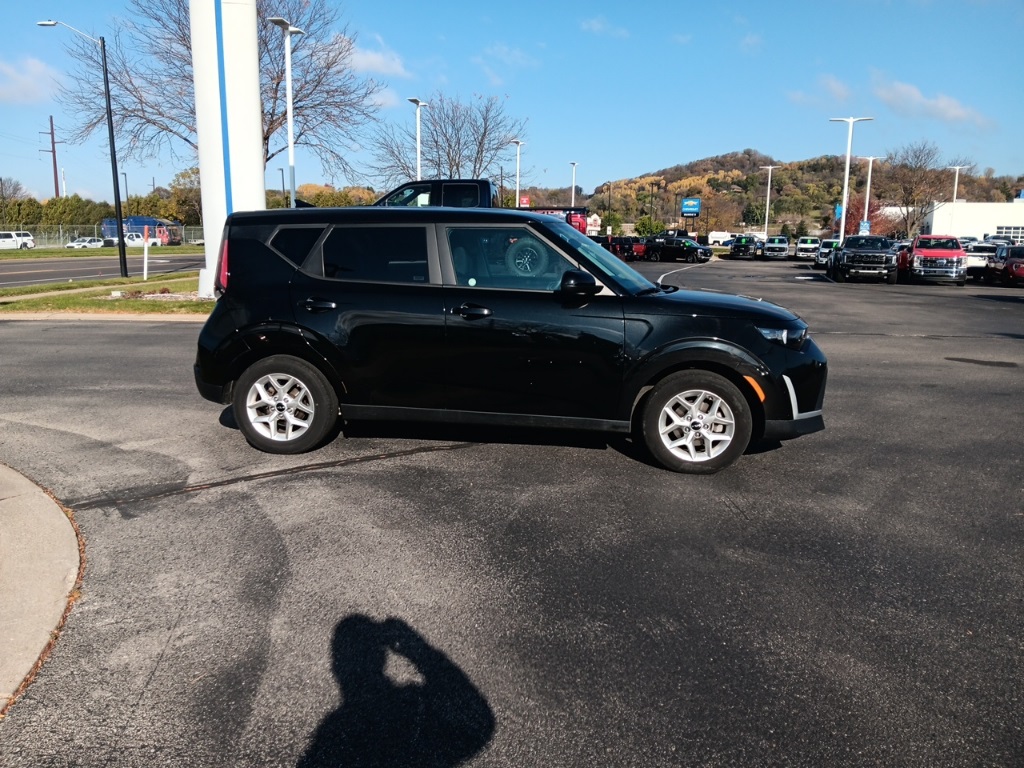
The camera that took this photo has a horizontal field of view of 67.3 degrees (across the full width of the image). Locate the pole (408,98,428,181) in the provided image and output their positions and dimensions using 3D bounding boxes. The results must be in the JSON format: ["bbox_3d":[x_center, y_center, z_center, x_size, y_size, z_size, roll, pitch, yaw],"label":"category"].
[{"bbox_3d":[-4.794,-10.313,39.947,0.400,8.300,2.050,5,11,21],"label":"pole"}]

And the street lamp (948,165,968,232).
[{"bbox_3d":[38.897,-14.884,67.914,2.050,8.300,0.400,4,11,18],"label":"street lamp"}]

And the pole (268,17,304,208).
[{"bbox_3d":[-7.493,-7.822,26.298,0.400,8.300,2.050,5,11,21],"label":"pole"}]

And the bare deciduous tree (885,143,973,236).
[{"bbox_3d":[31.751,-14.057,59.870,7.060,9.410,6.700,1,11,0],"label":"bare deciduous tree"}]

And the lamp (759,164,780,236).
[{"bbox_3d":[23.653,-15.799,71.152,2.050,8.300,0.400,4,11,18],"label":"lamp"}]

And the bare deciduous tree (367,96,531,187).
[{"bbox_3d":[-3.992,-12.790,47.945,10.020,10.230,9.520,1,11,0],"label":"bare deciduous tree"}]

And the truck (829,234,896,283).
[{"bbox_3d":[14.815,-5.318,32.579,2.150,2.000,5.900,4,11,17],"label":"truck"}]

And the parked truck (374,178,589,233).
[{"bbox_3d":[-1.253,-3.285,16.496,5.900,2.000,2.120,2,11,6],"label":"parked truck"}]

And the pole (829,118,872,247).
[{"bbox_3d":[18.337,-10.295,42.326,2.050,8.300,0.400,4,11,18],"label":"pole"}]

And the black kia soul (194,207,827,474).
[{"bbox_3d":[-0.024,-0.436,5.533,4.200,1.600,1.820,2,11,6],"label":"black kia soul"}]

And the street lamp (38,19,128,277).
[{"bbox_3d":[-14.000,-7.610,25.124,2.550,8.150,0.350,3,11,11],"label":"street lamp"}]

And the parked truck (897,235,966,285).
[{"bbox_3d":[18.295,-5.461,33.659,2.080,2.040,6.300,4,11,20],"label":"parked truck"}]

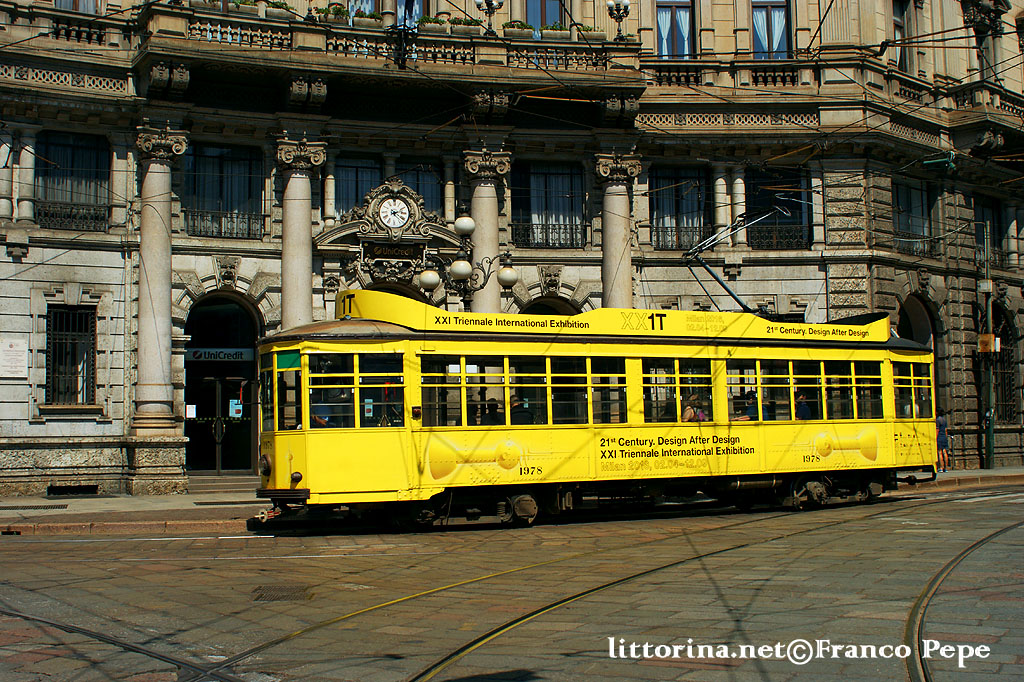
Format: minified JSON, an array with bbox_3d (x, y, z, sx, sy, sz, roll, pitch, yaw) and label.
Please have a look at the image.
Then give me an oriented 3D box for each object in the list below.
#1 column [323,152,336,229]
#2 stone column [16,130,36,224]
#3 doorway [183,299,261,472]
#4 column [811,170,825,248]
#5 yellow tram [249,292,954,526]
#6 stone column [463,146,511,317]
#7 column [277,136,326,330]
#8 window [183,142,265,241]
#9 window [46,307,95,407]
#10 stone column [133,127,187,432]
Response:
[{"bbox_3d":[-4.671,-3.855,30.567,0.359,1.970,0.360,0,-4,-18],"label":"column"},{"bbox_3d":[-11.127,-3.747,27.368,0.440,2.150,0.440,1,-5,-26],"label":"stone column"},{"bbox_3d":[-7.090,1.024,29.299,1.851,4.453,0.500,1,-5,-25],"label":"doorway"},{"bbox_3d":[8.496,-3.665,33.131,0.405,2.271,0.350,-1,-4,-1],"label":"column"},{"bbox_3d":[2.205,1.241,21.035,13.800,3.680,2.380,1,-5,-28],"label":"yellow tram"},{"bbox_3d":[-0.702,-1.243,30.904,1.170,7.090,1.170,0,-4,-13],"label":"stone column"},{"bbox_3d":[-4.953,-1.231,27.900,1.040,6.678,1.040,1,-5,-20],"label":"column"},{"bbox_3d":[-6.641,-3.442,27.551,1.844,2.194,0.300,1,-5,-24],"label":"window"},{"bbox_3d":[-10.174,0.312,27.582,1.120,2.300,0.250,1,-5,-26],"label":"window"},{"bbox_3d":[-7.885,-1.290,26.600,1.040,6.678,1.040,1,-5,-25],"label":"stone column"}]

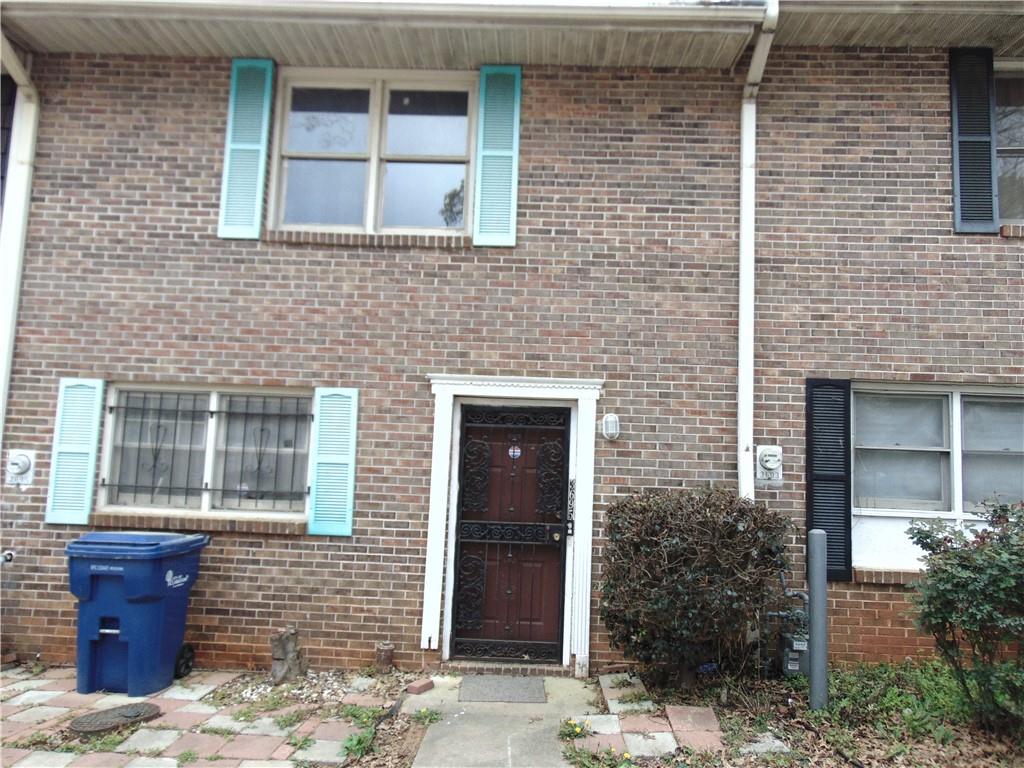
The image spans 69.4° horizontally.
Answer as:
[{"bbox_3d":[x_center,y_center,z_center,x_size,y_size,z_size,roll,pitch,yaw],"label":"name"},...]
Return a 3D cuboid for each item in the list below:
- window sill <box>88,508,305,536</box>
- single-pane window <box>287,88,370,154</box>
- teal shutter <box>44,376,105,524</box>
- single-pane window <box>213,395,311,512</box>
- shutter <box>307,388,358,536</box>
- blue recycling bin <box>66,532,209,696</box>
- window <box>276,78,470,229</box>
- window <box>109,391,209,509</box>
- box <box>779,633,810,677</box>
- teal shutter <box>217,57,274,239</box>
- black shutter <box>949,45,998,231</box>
[{"bbox_3d":[-2.539,1.136,6.072,1.768,0.135,0.130,2,-6,2],"label":"window sill"},{"bbox_3d":[-1.601,-2.297,6.461,0.727,0.589,0.040,2,-6,2],"label":"single-pane window"},{"bbox_3d":[-3.600,0.553,6.115,0.366,1.193,0.040,2,-6,2],"label":"teal shutter"},{"bbox_3d":[-2.095,0.578,6.171,0.838,0.968,0.070,2,-6,2],"label":"single-pane window"},{"bbox_3d":[-1.455,0.634,6.054,0.355,1.193,0.040,2,-6,2],"label":"shutter"},{"bbox_3d":[-2.822,1.686,5.571,0.700,1.070,0.780,2,-6,2],"label":"blue recycling bin"},{"bbox_3d":[-1.193,-1.984,6.365,1.690,1.375,0.100,2,-6,2],"label":"window"},{"bbox_3d":[-2.939,0.540,6.151,0.810,0.965,0.090,2,-6,2],"label":"window"},{"bbox_3d":[2.139,2.037,5.570,0.220,0.315,0.180,2,-6,2],"label":"box"},{"bbox_3d":[-2.276,-2.018,6.343,0.354,1.593,0.040,2,-6,2],"label":"teal shutter"},{"bbox_3d":[3.871,-2.045,6.210,0.359,1.610,0.040,2,-6,2],"label":"black shutter"}]

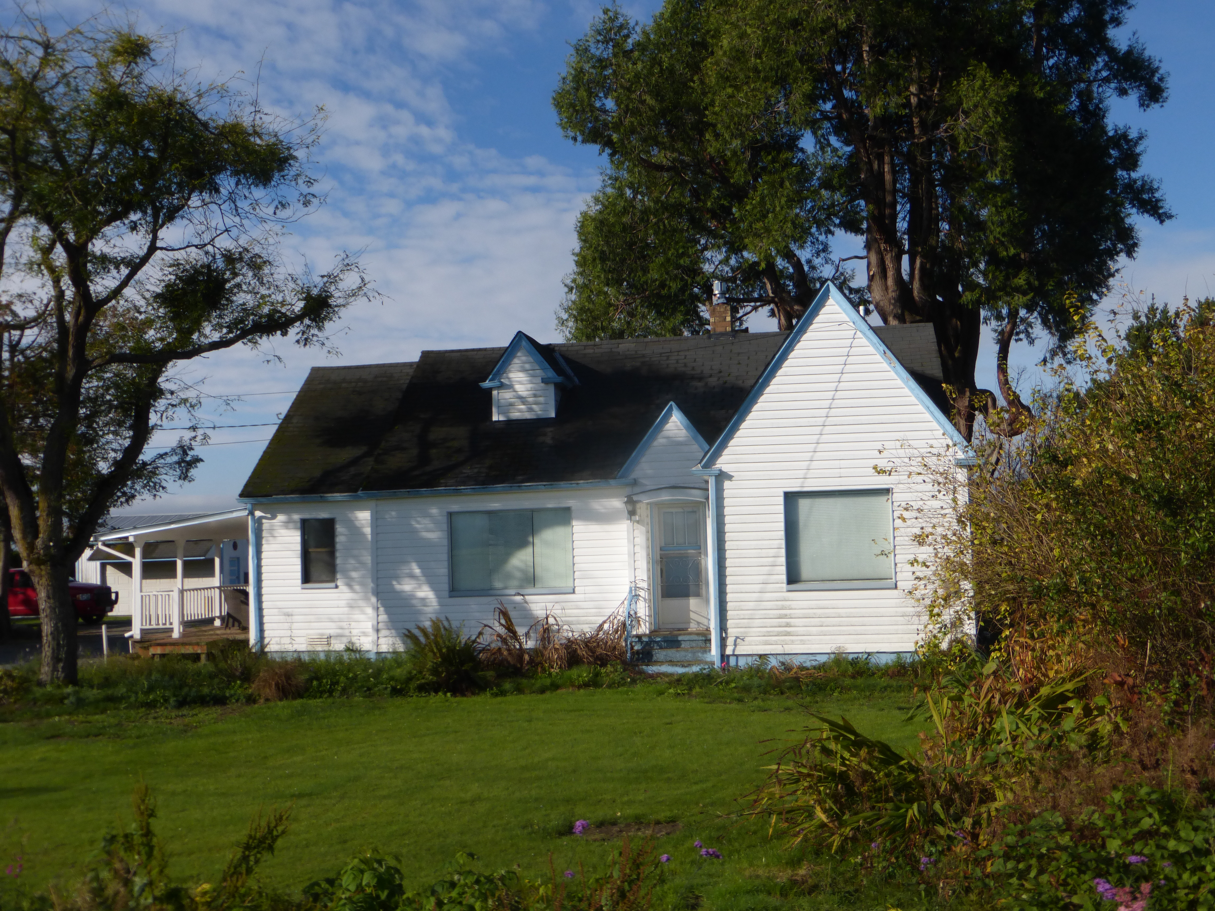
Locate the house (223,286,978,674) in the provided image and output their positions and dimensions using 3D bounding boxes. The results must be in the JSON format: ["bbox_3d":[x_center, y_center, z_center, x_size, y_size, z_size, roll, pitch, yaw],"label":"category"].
[{"bbox_3d":[-0.080,0.628,24.892,12.240,5.860,9.850,-2,-4,8],"label":"house"}]

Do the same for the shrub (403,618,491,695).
[{"bbox_3d":[-2.344,2.933,20.000,1.260,1.080,1.200,-2,-4,8],"label":"shrub"}]

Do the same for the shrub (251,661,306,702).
[{"bbox_3d":[-4.685,3.218,19.500,0.770,0.570,0.720,-2,-4,8],"label":"shrub"}]

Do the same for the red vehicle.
[{"bbox_3d":[-19.748,4.940,47.000,5.700,1.920,2.000,-3,-4,17],"label":"red vehicle"}]

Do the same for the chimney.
[{"bbox_3d":[2.160,-2.820,26.072,0.450,1.050,0.450,-2,-4,8],"label":"chimney"}]

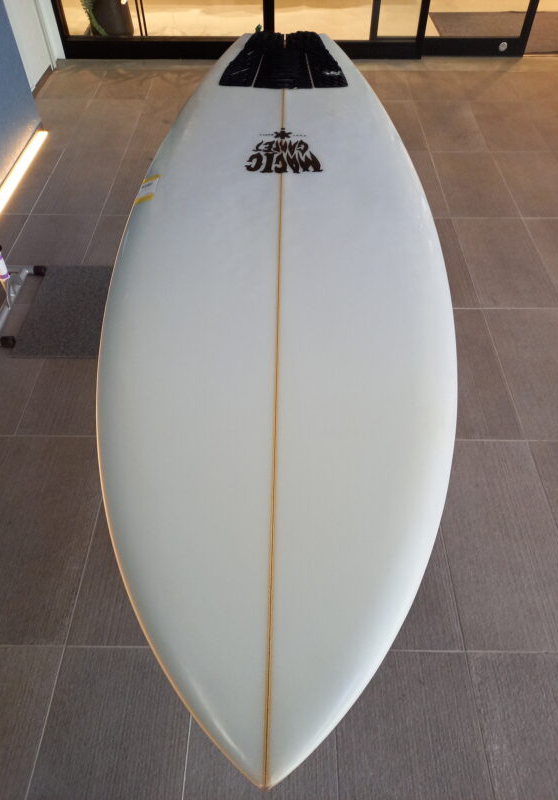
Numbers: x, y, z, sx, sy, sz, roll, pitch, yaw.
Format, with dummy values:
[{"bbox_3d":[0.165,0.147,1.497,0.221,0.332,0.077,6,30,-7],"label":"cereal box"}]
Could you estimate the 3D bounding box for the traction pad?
[{"bbox_3d":[0.014,-0.888,1.500,0.315,0.037,0.285,1,51,0],"label":"traction pad"}]

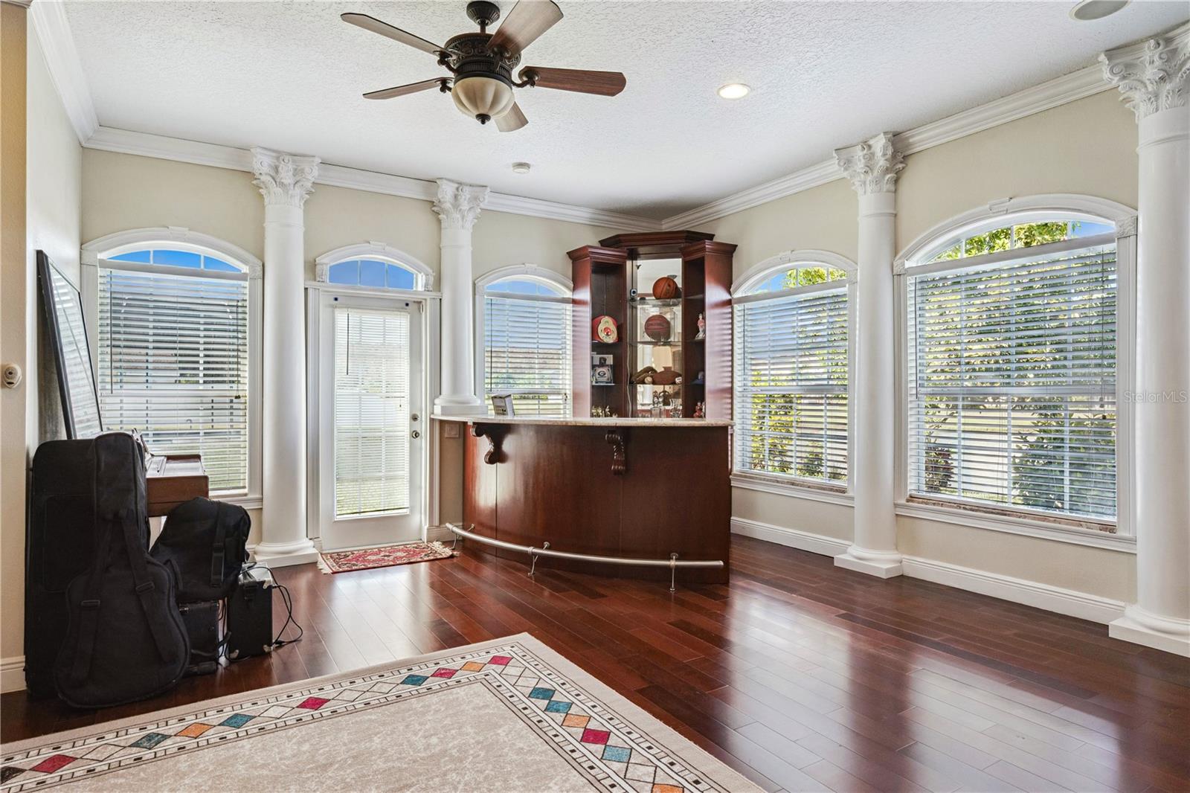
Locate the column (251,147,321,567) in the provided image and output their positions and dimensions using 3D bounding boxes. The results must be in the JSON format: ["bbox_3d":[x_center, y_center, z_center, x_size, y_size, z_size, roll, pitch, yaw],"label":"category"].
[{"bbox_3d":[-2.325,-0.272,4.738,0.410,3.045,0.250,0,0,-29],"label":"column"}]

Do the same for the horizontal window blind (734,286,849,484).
[{"bbox_3d":[1.628,-0.077,5.360,0.060,1.546,1.192,0,0,-34],"label":"horizontal window blind"}]

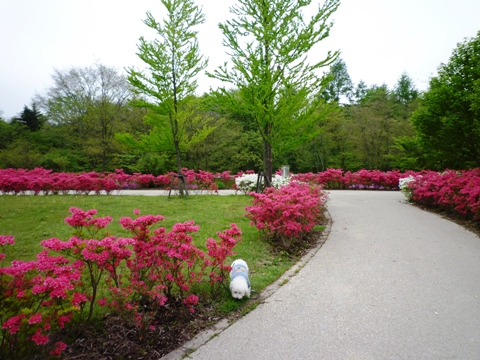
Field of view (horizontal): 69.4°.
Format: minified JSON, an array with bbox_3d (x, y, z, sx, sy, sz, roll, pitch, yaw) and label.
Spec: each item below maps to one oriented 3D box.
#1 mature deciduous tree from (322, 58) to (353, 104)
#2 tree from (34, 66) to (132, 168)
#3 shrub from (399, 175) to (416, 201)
[{"bbox_3d":[12.556,-8.143,44.646,4.500,14.764,4.500,0,3,0],"label":"mature deciduous tree"},{"bbox_3d":[-13.981,-5.204,30.777,8.600,10.291,8.000,0,3,0],"label":"tree"},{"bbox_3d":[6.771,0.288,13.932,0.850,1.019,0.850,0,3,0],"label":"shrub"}]

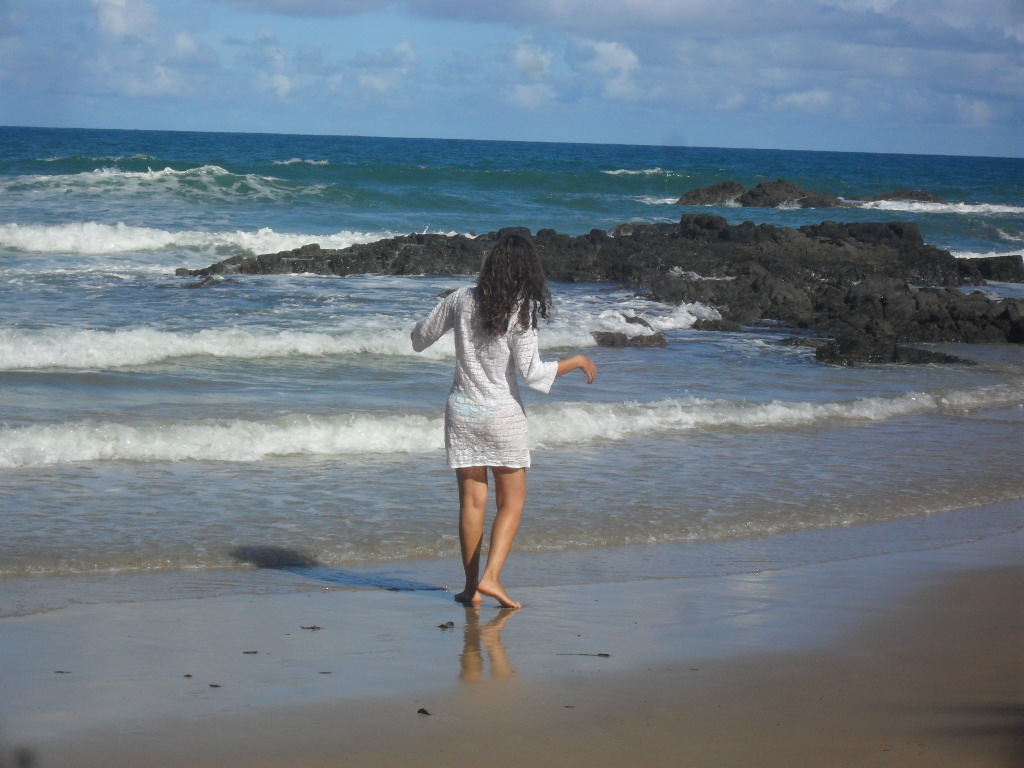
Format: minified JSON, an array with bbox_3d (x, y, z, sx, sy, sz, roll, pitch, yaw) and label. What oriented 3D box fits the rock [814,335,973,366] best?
[{"bbox_3d":[4.104,-0.361,33.500,1.550,0.290,0.850,1,5,-12],"label":"rock"}]

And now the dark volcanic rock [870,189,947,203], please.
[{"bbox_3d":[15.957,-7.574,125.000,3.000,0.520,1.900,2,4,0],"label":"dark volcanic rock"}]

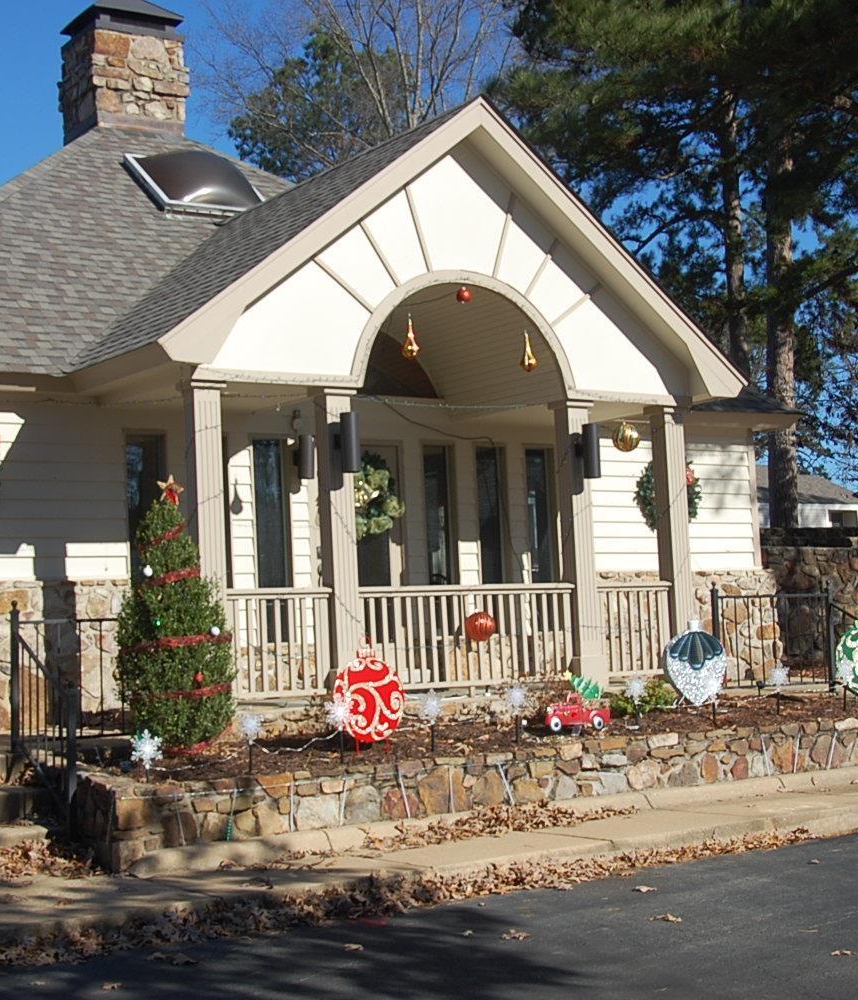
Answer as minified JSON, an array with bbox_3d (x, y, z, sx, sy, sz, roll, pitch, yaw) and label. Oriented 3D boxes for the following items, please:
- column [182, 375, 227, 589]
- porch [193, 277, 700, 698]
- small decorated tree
[{"bbox_3d":[-1.686,0.367,12.299,0.284,2.509,0.284,1,-6,-35],"label":"column"},{"bbox_3d":[-0.166,-0.049,14.334,5.174,3.548,1.819,1,-6,-35],"label":"porch"},{"bbox_3d":[-1.745,0.764,11.101,0.813,1.833,0.813,-3,-5,0],"label":"small decorated tree"}]

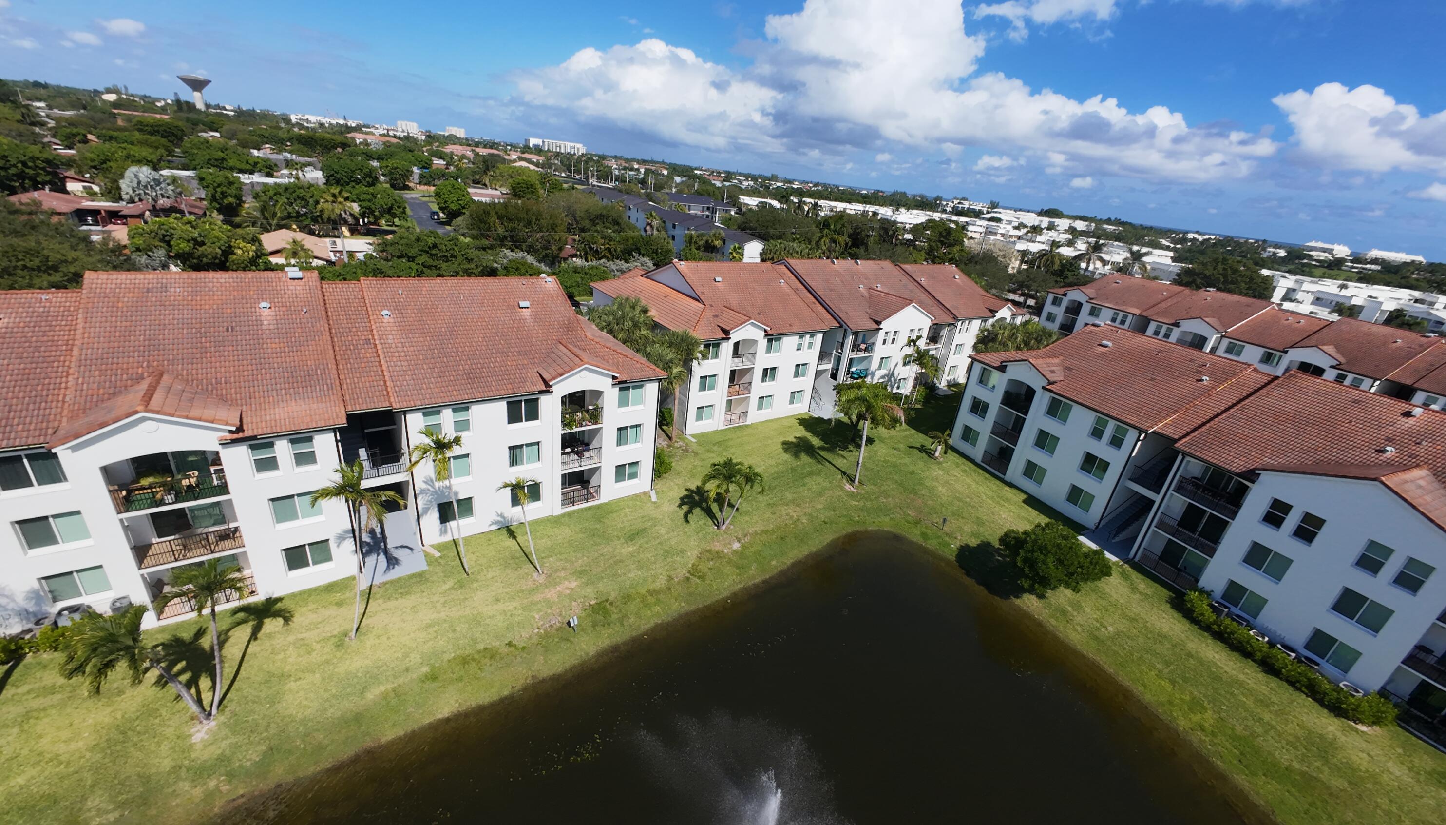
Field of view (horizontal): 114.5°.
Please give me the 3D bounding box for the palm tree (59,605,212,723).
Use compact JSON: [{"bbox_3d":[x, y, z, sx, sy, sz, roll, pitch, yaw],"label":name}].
[{"bbox_3d":[-20.438,9.675,17.083,3.500,5.700,3.700,21,27,27],"label":"palm tree"}]

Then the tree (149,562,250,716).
[{"bbox_3d":[-18.925,8.215,17.106,2.500,5.300,2.500,22,28,29],"label":"tree"}]

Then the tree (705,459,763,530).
[{"bbox_3d":[0.546,5.532,30.771,3.800,5.300,3.200,8,24,2],"label":"tree"}]

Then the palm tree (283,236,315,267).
[{"bbox_3d":[-61.075,-22.562,67.800,3.700,5.600,3.700,-14,32,-38],"label":"palm tree"}]

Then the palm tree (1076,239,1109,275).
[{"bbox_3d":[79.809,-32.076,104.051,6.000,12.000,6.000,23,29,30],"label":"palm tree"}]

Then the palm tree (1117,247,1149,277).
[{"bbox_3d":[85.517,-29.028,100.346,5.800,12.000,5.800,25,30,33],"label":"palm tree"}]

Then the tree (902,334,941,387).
[{"bbox_3d":[21.843,-4.746,52.849,4.100,8.000,4.000,17,26,21],"label":"tree"}]

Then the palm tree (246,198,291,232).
[{"bbox_3d":[-77.205,-32.526,80.233,6.300,8.000,6.300,-15,33,-40],"label":"palm tree"}]

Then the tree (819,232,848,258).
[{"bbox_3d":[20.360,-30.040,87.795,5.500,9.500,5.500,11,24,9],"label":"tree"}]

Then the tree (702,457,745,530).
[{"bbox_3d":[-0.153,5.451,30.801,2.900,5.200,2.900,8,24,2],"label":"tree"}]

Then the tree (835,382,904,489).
[{"bbox_3d":[10.739,1.778,36.603,5.000,8.700,5.000,15,25,18],"label":"tree"}]

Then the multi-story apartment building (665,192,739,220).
[{"bbox_3d":[-8.018,-73.152,167.551,26.000,9.000,11.000,-6,27,-27],"label":"multi-story apartment building"}]

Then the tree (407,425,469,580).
[{"bbox_3d":[-14.264,5.009,23.972,2.900,9.000,3.100,-8,28,-31],"label":"tree"}]

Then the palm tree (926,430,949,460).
[{"bbox_3d":[18.810,2.820,40.783,2.000,2.500,2.000,19,27,25],"label":"palm tree"}]

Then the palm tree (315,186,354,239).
[{"bbox_3d":[-59.845,-29.238,73.244,5.000,11.000,5.000,-12,31,-36],"label":"palm tree"}]

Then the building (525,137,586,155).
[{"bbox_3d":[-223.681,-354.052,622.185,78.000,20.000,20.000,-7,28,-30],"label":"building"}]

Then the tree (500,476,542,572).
[{"bbox_3d":[-10.613,5.913,24.448,2.100,5.000,2.000,-5,27,-24],"label":"tree"}]

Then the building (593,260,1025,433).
[{"bbox_3d":[14.631,-12.020,58.838,55.500,12.800,22.500,-10,29,-34],"label":"building"}]

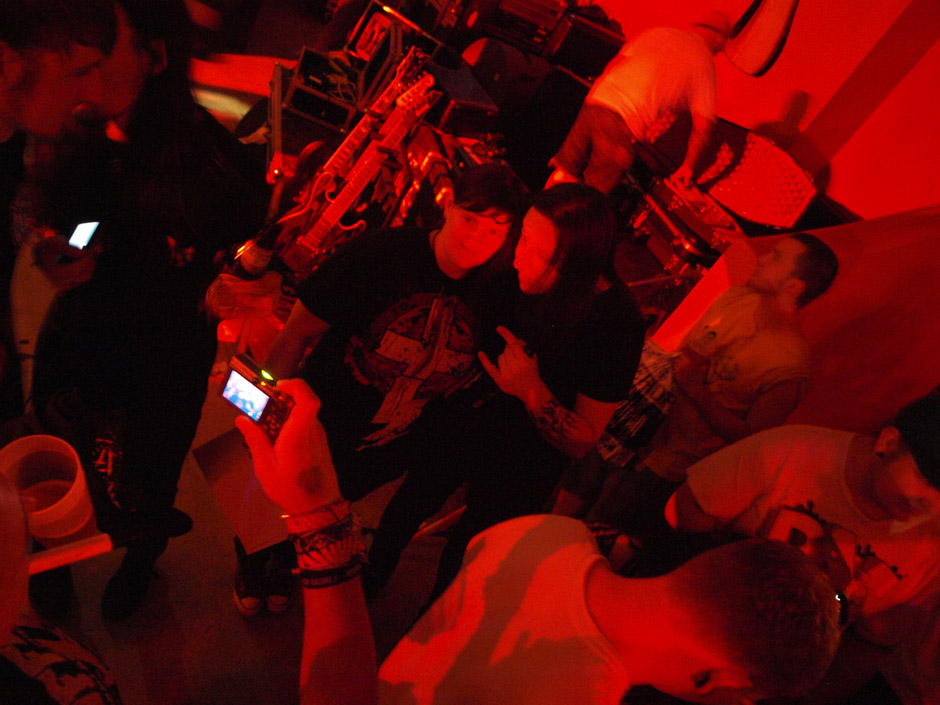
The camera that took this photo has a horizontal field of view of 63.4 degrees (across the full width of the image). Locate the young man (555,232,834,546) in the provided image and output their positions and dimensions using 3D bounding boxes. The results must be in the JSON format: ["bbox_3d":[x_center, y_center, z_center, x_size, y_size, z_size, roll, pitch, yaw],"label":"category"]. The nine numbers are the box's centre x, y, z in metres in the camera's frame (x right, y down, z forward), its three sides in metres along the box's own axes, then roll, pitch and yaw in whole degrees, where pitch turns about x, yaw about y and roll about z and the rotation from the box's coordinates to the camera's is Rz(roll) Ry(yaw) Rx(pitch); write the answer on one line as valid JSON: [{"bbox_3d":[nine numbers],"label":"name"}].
[{"bbox_3d":[0.727,0.276,2.732,0.420,1.750,0.500,36,49,7],"label":"young man"}]

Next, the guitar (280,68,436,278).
[{"bbox_3d":[-0.423,-0.471,2.486,0.340,0.998,0.080,41,16,5],"label":"guitar"}]

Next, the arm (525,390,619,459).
[{"bbox_3d":[0.218,0.154,1.630,0.230,0.160,0.110,47,1,-35],"label":"arm"}]

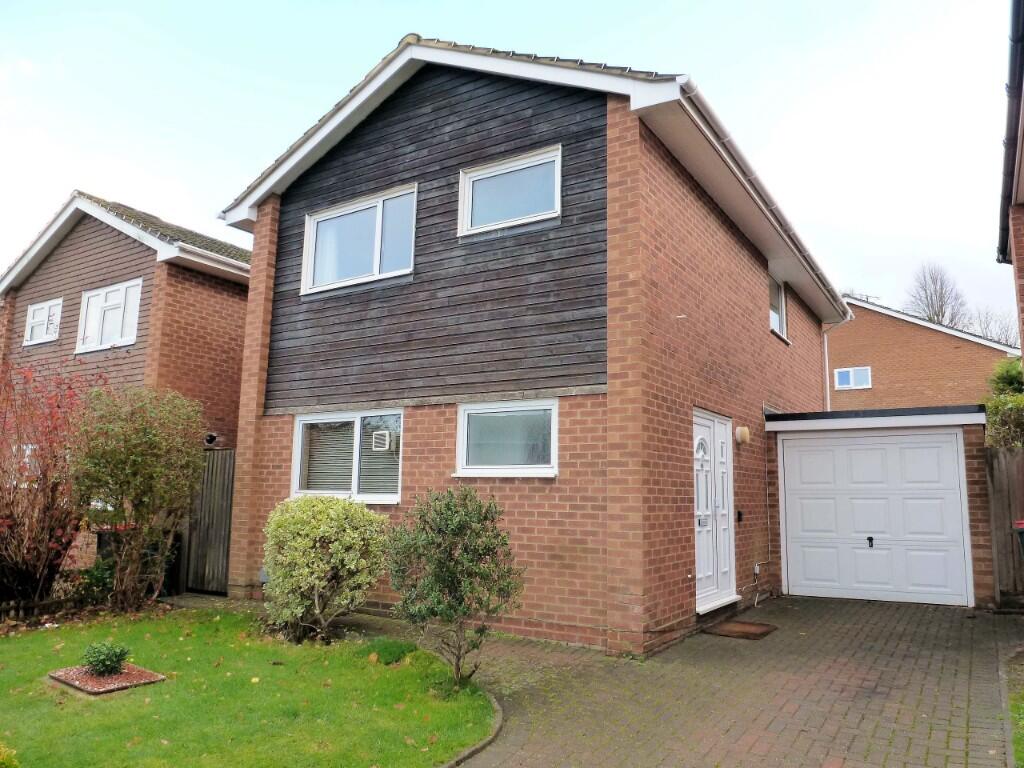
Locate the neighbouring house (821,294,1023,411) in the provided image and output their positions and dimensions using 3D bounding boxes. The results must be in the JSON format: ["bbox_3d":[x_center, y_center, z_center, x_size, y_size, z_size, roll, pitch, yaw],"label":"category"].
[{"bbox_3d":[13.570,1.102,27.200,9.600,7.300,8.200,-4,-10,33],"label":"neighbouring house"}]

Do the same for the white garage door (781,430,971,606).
[{"bbox_3d":[4.499,1.637,8.942,2.132,2.122,0.100,-4,-10,33],"label":"white garage door"}]

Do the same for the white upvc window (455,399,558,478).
[{"bbox_3d":[-0.043,0.555,7.136,1.214,0.776,0.100,-4,-10,33],"label":"white upvc window"}]

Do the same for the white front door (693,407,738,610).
[{"bbox_3d":[2.233,1.354,7.803,0.100,2.101,1.401,-4,-10,33],"label":"white front door"}]

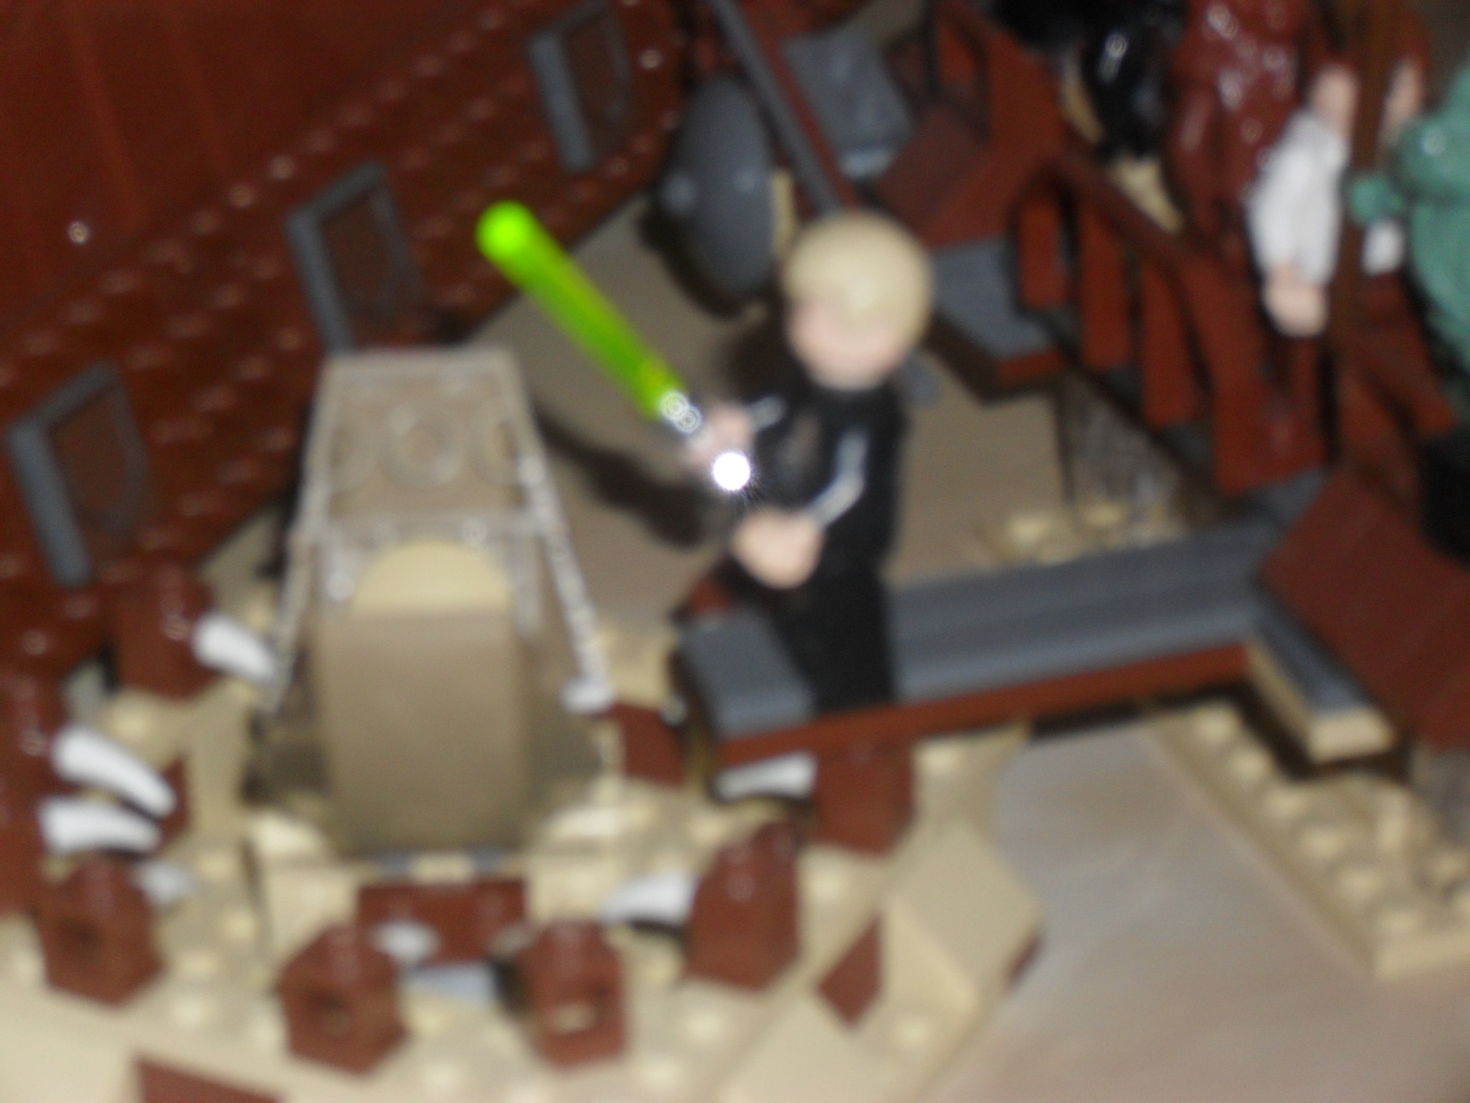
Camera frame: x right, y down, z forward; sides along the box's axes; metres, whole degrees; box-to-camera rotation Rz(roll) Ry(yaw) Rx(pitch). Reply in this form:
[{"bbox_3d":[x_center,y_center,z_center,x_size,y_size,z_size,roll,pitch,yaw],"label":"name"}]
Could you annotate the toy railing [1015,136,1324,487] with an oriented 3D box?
[{"bbox_3d":[0.041,-0.025,0.430,0.009,0.019,0.048,-11,28,-15],"label":"toy railing"}]

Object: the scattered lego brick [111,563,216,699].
[{"bbox_3d":[-0.059,0.008,0.470,0.008,0.011,0.008,12,31,28],"label":"scattered lego brick"}]

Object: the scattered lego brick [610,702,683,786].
[{"bbox_3d":[-0.006,0.017,0.441,0.008,0.009,0.007,12,31,28],"label":"scattered lego brick"}]

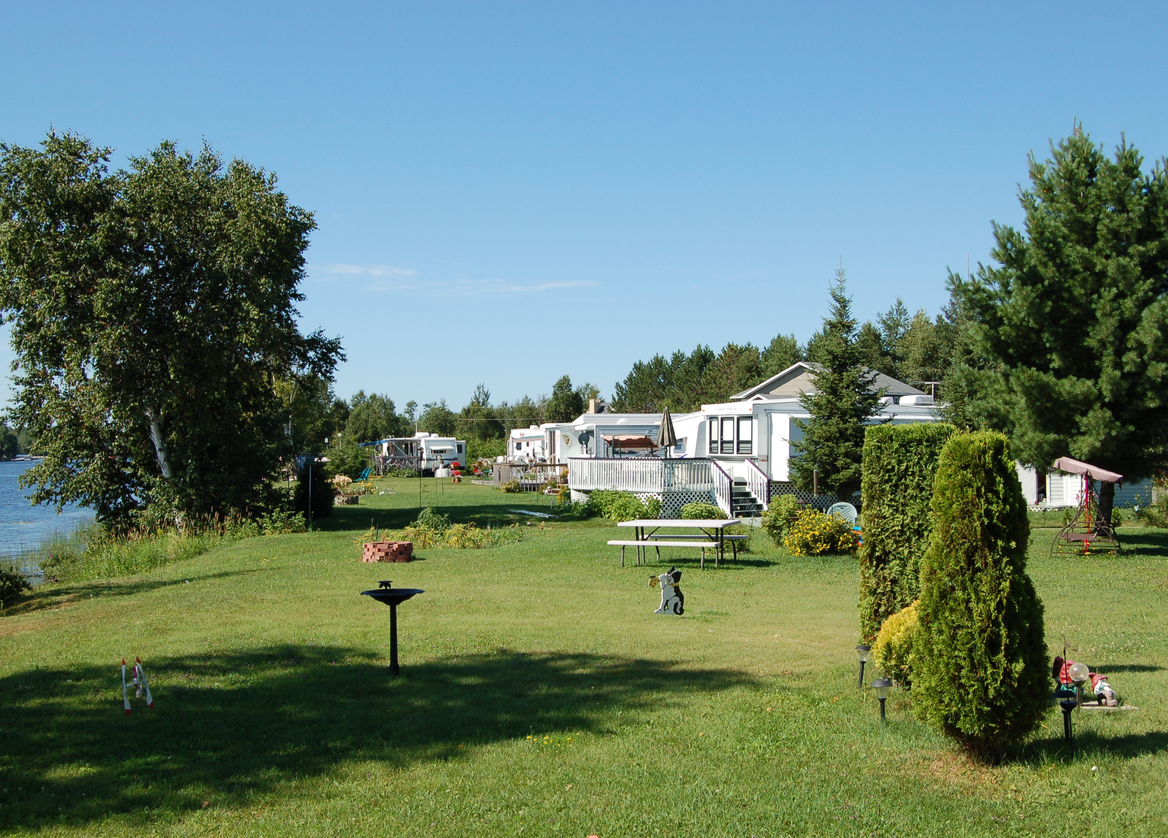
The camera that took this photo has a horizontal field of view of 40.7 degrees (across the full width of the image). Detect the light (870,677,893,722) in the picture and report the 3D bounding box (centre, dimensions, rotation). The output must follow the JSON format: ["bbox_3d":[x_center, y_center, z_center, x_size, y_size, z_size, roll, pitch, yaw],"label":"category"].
[{"bbox_3d":[2.020,1.900,10.650,0.145,0.310,0.145,0,-1,0],"label":"light"}]

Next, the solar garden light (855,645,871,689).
[{"bbox_3d":[2.160,1.910,12.200,0.120,0.345,0.120,0,-1,0],"label":"solar garden light"}]

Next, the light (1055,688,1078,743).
[{"bbox_3d":[3.010,1.860,9.830,0.140,0.355,0.140,0,-1,0],"label":"light"}]

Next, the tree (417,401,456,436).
[{"bbox_3d":[-13.420,1.492,142.999,3.500,6.400,3.500,0,-1,0],"label":"tree"}]

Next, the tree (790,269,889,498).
[{"bbox_3d":[7.220,-0.850,44.500,2.800,6.800,2.800,0,-1,0],"label":"tree"}]

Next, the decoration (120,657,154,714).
[{"bbox_3d":[-3.061,1.846,10.765,0.220,0.400,0.220,0,-1,-20],"label":"decoration"}]

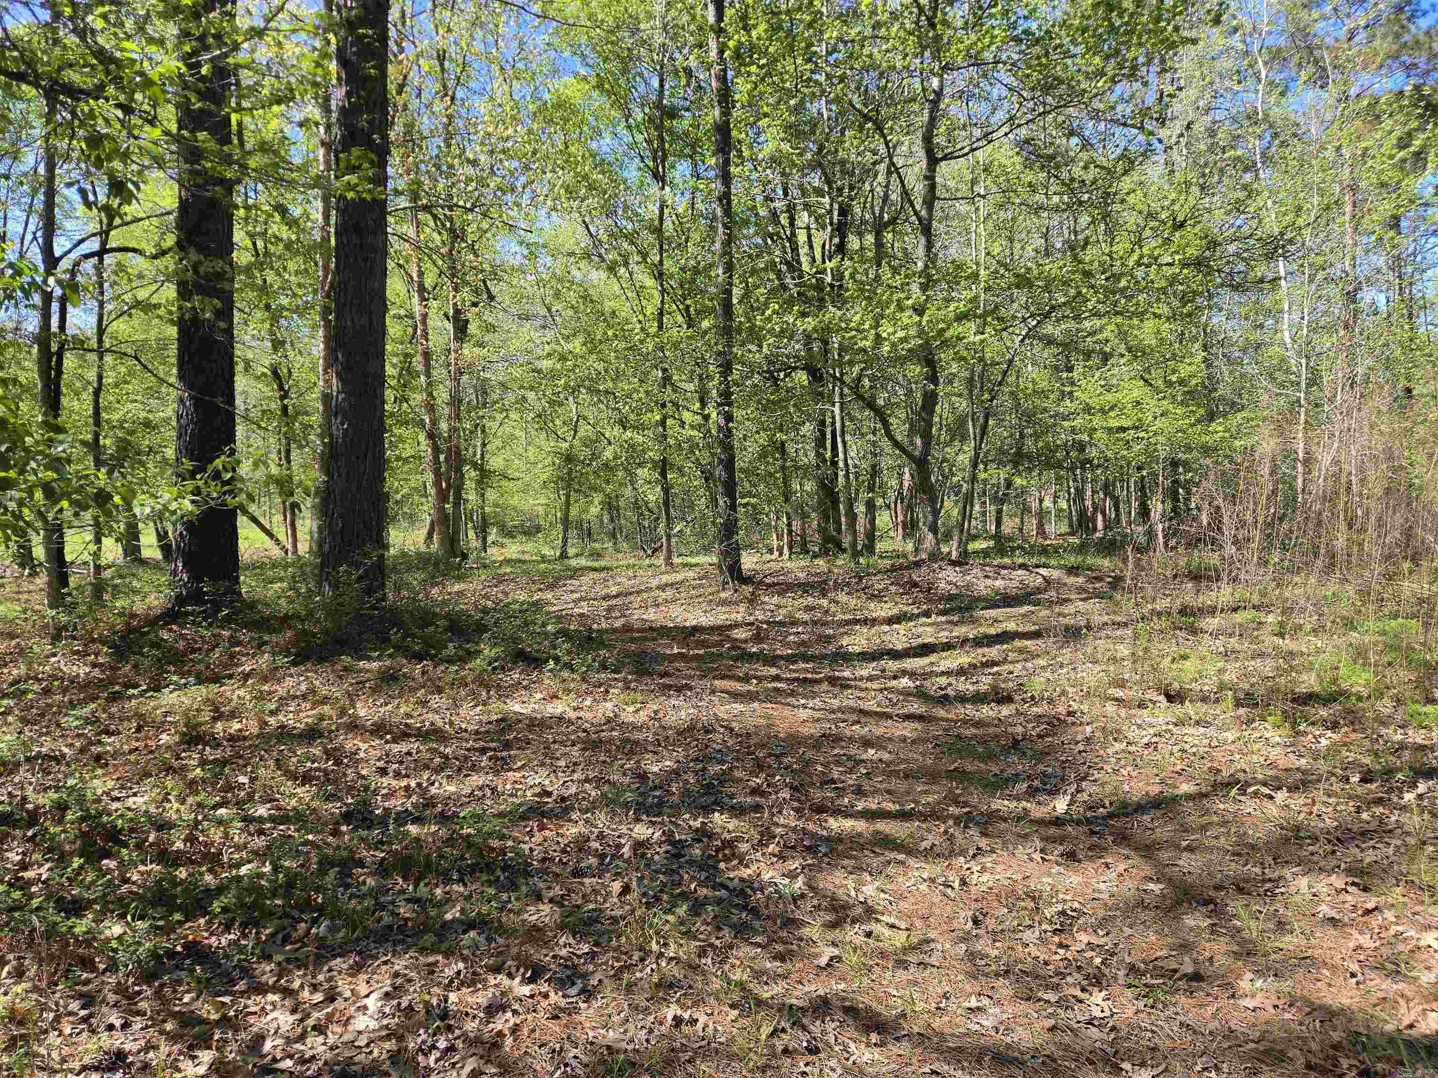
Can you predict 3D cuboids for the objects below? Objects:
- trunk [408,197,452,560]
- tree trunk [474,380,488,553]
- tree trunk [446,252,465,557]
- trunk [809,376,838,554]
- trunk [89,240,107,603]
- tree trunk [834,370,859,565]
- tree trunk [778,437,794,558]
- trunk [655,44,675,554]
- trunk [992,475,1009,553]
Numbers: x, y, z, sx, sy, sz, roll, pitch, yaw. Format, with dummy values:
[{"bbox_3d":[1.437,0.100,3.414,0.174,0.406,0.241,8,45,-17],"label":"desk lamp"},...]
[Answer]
[{"bbox_3d":[-6.700,-3.699,22.000,0.460,8.380,0.460,-4,0,0],"label":"trunk"},{"bbox_3d":[-6.078,-1.872,24.500,0.240,4.520,0.240,0,0,0],"label":"tree trunk"},{"bbox_3d":[-6.066,-3.091,22.000,0.300,7.040,0.300,-1,0,0],"label":"tree trunk"},{"bbox_3d":[2.570,-1.837,23.500,0.520,4.380,0.520,-4,0,0],"label":"trunk"},{"bbox_3d":[-8.109,-1.492,12.500,0.160,4.700,0.160,1,0,0],"label":"trunk"},{"bbox_3d":[2.657,-1.481,20.000,0.270,4.030,0.270,-4,0,0],"label":"tree trunk"},{"bbox_3d":[1.594,-0.992,22.500,0.230,2.860,0.230,-2,0,0],"label":"tree trunk"},{"bbox_3d":[-1.067,-4.624,19.000,0.260,10.430,0.260,0,0,0],"label":"trunk"},{"bbox_3d":[7.984,-0.698,27.000,0.300,2.210,0.300,7,0,0],"label":"trunk"}]

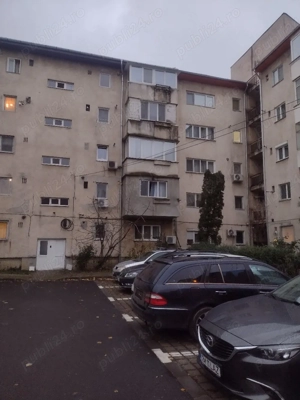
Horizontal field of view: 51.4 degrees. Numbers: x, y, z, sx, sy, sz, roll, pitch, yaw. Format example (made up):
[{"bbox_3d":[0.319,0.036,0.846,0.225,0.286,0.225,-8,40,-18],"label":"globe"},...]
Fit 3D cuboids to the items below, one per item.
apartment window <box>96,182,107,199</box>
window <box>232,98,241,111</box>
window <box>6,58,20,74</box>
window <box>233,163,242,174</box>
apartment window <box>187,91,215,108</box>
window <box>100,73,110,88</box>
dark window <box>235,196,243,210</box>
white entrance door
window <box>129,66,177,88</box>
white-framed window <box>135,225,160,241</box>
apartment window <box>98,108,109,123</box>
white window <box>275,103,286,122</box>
[{"bbox_3d":[-3.300,-0.630,21.352,0.777,1.078,0.150,3,-8,-18],"label":"apartment window"},{"bbox_3d":[7.321,-7.963,26.312,0.711,1.060,0.150,3,-9,-18],"label":"window"},{"bbox_3d":[-8.998,-8.886,20.605,0.820,1.003,0.150,3,-8,-18],"label":"window"},{"bbox_3d":[7.203,-2.447,25.500,0.722,1.063,0.150,3,-9,-18],"label":"window"},{"bbox_3d":[4.135,-8.041,25.278,2.515,1.086,0.150,3,-9,-18],"label":"apartment window"},{"bbox_3d":[-3.228,-8.581,22.434,0.775,1.007,0.150,3,-8,-18],"label":"window"},{"bbox_3d":[6.994,0.248,24.504,0.722,1.000,0.150,3,-8,-17],"label":"dark window"},{"bbox_3d":[-6.257,3.474,19.858,1.729,1.948,0.150,3,-8,-17],"label":"white entrance door"},{"bbox_3d":[0.290,-8.893,22.769,3.691,1.226,0.150,3,-9,-18],"label":"window"},{"bbox_3d":[-0.158,2.371,22.409,1.956,1.110,0.150,3,-9,-18],"label":"white-framed window"},{"bbox_3d":[-3.246,-5.973,22.099,0.750,1.070,0.150,3,-8,-17],"label":"apartment window"},{"bbox_3d":[8.865,-5.851,21.078,0.150,0.997,0.953,3,-8,-17],"label":"white window"}]

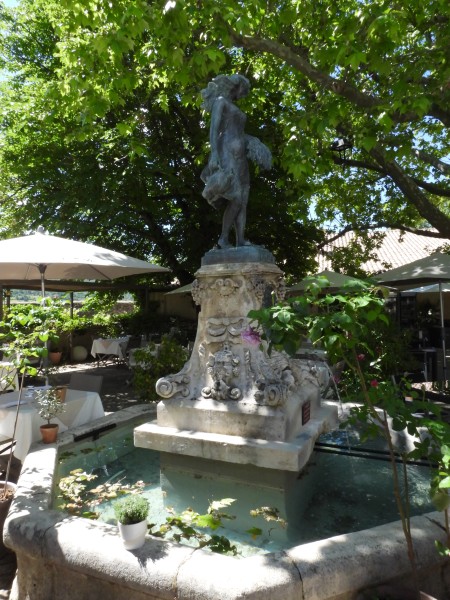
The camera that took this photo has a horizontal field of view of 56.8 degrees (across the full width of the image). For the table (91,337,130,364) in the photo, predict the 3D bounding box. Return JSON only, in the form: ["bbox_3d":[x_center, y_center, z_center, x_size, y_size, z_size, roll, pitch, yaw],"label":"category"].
[{"bbox_3d":[-3.370,1.531,12.300,0.860,0.770,0.820,-2,-1,12],"label":"table"}]

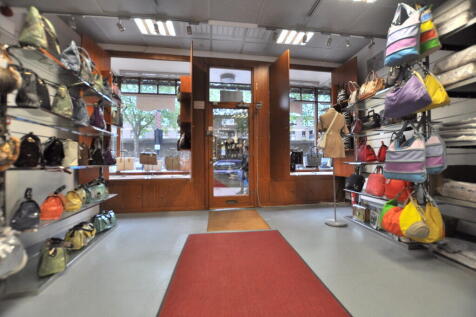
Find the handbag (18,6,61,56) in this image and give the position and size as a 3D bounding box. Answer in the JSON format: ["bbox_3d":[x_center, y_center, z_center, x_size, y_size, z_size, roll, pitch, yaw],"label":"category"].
[{"bbox_3d":[-1.435,-0.910,1.448,0.260,0.300,0.170,0,-1,-30],"label":"handbag"}]

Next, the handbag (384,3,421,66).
[{"bbox_3d":[1.634,-1.212,1.977,0.130,0.520,0.340,1,-1,-41],"label":"handbag"}]

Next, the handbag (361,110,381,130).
[{"bbox_3d":[1.783,-0.506,2.677,0.130,0.230,0.240,0,-1,-18],"label":"handbag"}]

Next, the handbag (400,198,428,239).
[{"bbox_3d":[1.744,0.582,1.976,0.140,0.400,0.280,1,-1,-41],"label":"handbag"}]

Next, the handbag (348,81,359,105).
[{"bbox_3d":[1.835,-1.044,3.159,0.120,0.330,0.200,0,-1,-18],"label":"handbag"}]

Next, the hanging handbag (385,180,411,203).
[{"bbox_3d":[1.772,0.348,2.210,0.140,0.270,0.260,1,-1,-30],"label":"hanging handbag"}]

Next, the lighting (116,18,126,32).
[{"bbox_3d":[-1.385,-1.577,2.358,0.110,0.150,0.080,-1,-1,37],"label":"lighting"}]

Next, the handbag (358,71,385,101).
[{"bbox_3d":[1.761,-0.957,2.632,0.140,0.280,0.320,0,-1,-3],"label":"handbag"}]

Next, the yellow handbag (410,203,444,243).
[{"bbox_3d":[1.961,0.648,2.058,0.140,0.380,0.290,1,-1,-41],"label":"yellow handbag"}]

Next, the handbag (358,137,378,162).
[{"bbox_3d":[1.808,-0.117,2.753,0.130,0.320,0.230,0,-1,-27],"label":"handbag"}]

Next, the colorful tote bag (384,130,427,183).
[{"bbox_3d":[1.646,-0.016,1.957,0.360,0.500,0.130,-1,-1,45],"label":"colorful tote bag"}]

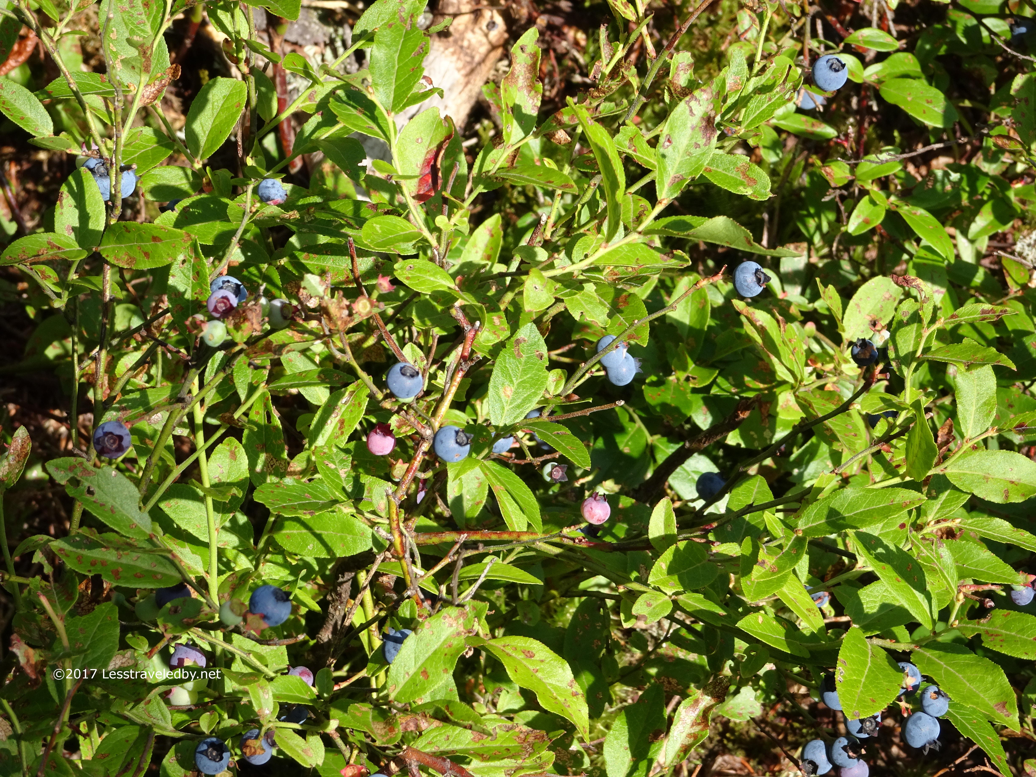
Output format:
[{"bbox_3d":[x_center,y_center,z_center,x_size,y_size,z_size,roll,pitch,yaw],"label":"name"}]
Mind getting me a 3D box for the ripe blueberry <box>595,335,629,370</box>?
[{"bbox_3d":[0.025,-0.010,1.210,0.009,0.009,0.009,-14,-5,20],"label":"ripe blueberry"}]

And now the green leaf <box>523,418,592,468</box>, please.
[{"bbox_3d":[0.010,0.014,1.190,0.023,0.004,0.009,34,53,20],"label":"green leaf"}]

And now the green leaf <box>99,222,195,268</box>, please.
[{"bbox_3d":[-0.090,-0.035,1.120,0.024,0.004,0.012,-6,63,9],"label":"green leaf"}]

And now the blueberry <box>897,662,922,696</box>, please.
[{"bbox_3d":[0.094,0.071,1.123,0.008,0.008,0.008,7,51,-9],"label":"blueberry"}]

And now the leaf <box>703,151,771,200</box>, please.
[{"bbox_3d":[0.056,-0.055,1.187,0.021,0.004,0.011,23,61,6],"label":"leaf"}]

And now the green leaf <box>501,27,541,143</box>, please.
[{"bbox_3d":[0.001,-0.075,1.150,0.011,0.029,0.005,15,13,29],"label":"green leaf"}]

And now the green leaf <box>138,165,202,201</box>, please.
[{"bbox_3d":[-0.089,-0.053,1.186,0.018,0.004,0.010,-3,58,-14],"label":"green leaf"}]

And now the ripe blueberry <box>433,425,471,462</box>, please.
[{"bbox_3d":[-0.017,0.014,1.180,0.009,0.009,0.009,-16,-11,42],"label":"ripe blueberry"}]

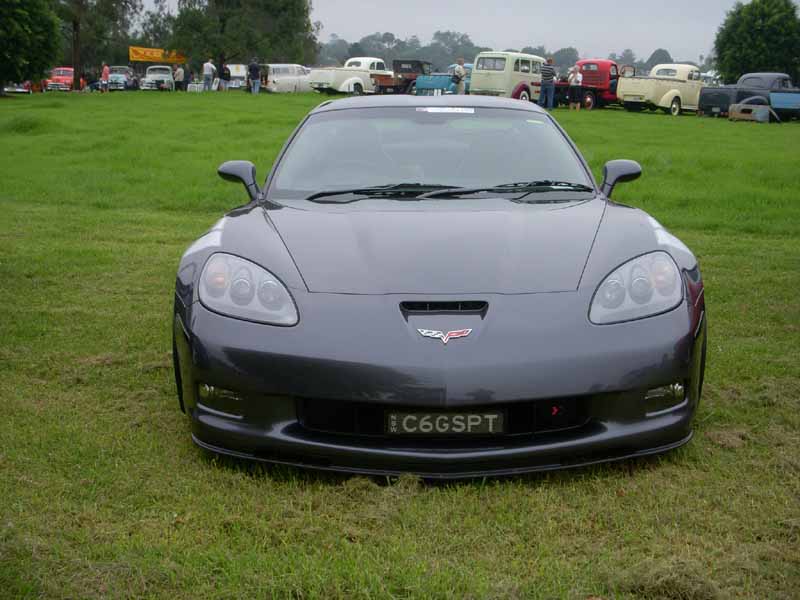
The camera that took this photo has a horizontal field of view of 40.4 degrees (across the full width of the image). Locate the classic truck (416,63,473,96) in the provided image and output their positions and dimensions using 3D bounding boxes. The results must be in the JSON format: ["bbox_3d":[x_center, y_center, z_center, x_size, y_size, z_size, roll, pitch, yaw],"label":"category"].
[{"bbox_3d":[2.523,-9.749,48.109,1.720,1.580,4.500,6,14,27],"label":"classic truck"}]

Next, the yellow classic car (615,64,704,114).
[{"bbox_3d":[9.508,-7.314,36.925,4.800,1.720,1.750,-11,17,-43],"label":"yellow classic car"}]

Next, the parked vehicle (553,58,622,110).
[{"bbox_3d":[7.391,-8.250,41.420,1.950,1.850,5.200,12,17,44],"label":"parked vehicle"}]

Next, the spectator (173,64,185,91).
[{"bbox_3d":[-12.962,-13.091,63.671,0.420,1.730,0.500,-2,12,-8],"label":"spectator"}]

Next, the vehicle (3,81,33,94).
[{"bbox_3d":[-21.470,-12.573,62.033,1.720,1.450,4.300,-1,12,-6],"label":"vehicle"}]

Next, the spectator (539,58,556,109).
[{"bbox_3d":[4.901,-7.196,36.094,0.520,1.760,0.350,4,13,20],"label":"spectator"}]

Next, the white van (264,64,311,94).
[{"bbox_3d":[-5.801,-12.688,62.123,1.700,1.550,4.300,11,16,42],"label":"white van"}]

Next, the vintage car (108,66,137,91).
[{"bbox_3d":[-17.059,-13.616,66.513,1.700,1.550,4.400,-1,12,-6],"label":"vintage car"}]

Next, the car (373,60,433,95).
[{"bbox_3d":[0.369,-11.637,56.489,1.650,1.750,4.100,9,15,35],"label":"car"}]

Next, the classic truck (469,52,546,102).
[{"bbox_3d":[5.185,-9.144,44.652,1.850,1.920,4.900,10,16,39],"label":"classic truck"}]

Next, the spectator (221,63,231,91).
[{"bbox_3d":[-9.942,-12.693,61.711,0.520,1.620,0.360,-2,12,-10],"label":"spectator"}]

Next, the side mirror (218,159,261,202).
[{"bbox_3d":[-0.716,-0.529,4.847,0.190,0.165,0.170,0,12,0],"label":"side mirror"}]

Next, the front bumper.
[{"bbox_3d":[0.142,0.275,3.608,1.880,0.530,0.620,0,12,0],"label":"front bumper"}]

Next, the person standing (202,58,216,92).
[{"bbox_3d":[-10.649,-12.546,60.719,0.520,1.750,0.360,3,13,15],"label":"person standing"}]

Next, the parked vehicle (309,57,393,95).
[{"bbox_3d":[-1.867,-10.788,52.380,1.800,1.700,4.900,11,16,41],"label":"parked vehicle"}]

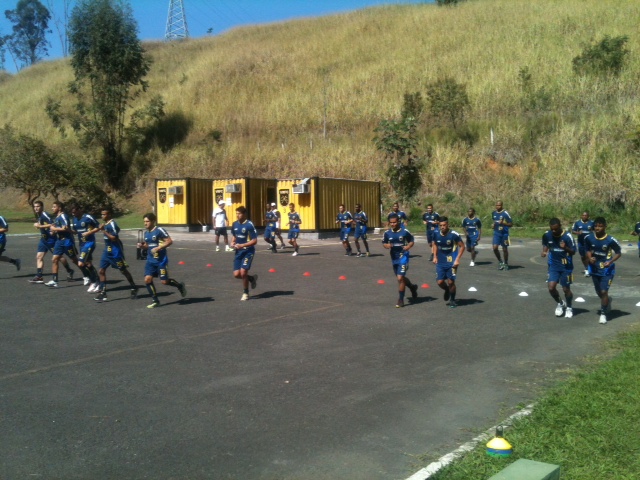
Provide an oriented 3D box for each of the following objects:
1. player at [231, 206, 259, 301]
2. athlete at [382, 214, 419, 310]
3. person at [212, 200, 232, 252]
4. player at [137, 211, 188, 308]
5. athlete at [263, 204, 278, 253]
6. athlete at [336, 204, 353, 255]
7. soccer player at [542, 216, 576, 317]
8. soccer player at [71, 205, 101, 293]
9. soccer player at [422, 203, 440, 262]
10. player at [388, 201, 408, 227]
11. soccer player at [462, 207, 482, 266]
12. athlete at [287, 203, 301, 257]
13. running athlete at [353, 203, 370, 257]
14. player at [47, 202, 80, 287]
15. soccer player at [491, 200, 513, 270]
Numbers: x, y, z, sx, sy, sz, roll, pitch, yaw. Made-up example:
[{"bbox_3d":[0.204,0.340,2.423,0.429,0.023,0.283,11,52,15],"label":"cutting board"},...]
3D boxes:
[{"bbox_3d":[-1.439,0.256,12.254,0.530,1.768,0.550,3,4,22],"label":"player"},{"bbox_3d":[1.509,0.389,12.132,0.620,1.762,0.720,2,4,25],"label":"athlete"},{"bbox_3d":[-3.398,-0.479,22.554,0.580,1.800,0.500,-3,5,-40],"label":"person"},{"bbox_3d":[-2.829,0.373,11.550,0.620,1.684,0.850,3,4,27],"label":"player"},{"bbox_3d":[-1.730,-0.399,22.619,0.530,1.700,0.550,3,4,26],"label":"athlete"},{"bbox_3d":[0.829,-0.328,22.364,0.550,1.760,0.580,2,4,25],"label":"athlete"},{"bbox_3d":[4.109,0.488,11.173,0.600,1.709,0.500,3,5,30],"label":"soccer player"},{"bbox_3d":[-4.690,0.141,12.997,0.600,1.777,0.600,3,4,25],"label":"soccer player"},{"bbox_3d":[3.515,-0.230,20.494,0.580,1.786,0.600,2,4,22],"label":"soccer player"},{"bbox_3d":[2.504,-0.279,20.643,0.600,1.799,0.600,2,4,25],"label":"player"},{"bbox_3d":[4.614,-0.076,19.579,0.580,1.751,0.620,2,4,22],"label":"soccer player"},{"bbox_3d":[-0.853,-0.328,21.225,0.500,1.732,0.500,3,4,20],"label":"athlete"},{"bbox_3d":[1.402,-0.313,21.863,0.550,1.771,0.580,3,5,32],"label":"running athlete"},{"bbox_3d":[-5.524,0.081,13.937,0.550,1.812,0.720,4,6,44],"label":"player"},{"bbox_3d":[4.914,-0.117,17.472,0.570,1.873,0.480,3,5,31],"label":"soccer player"}]

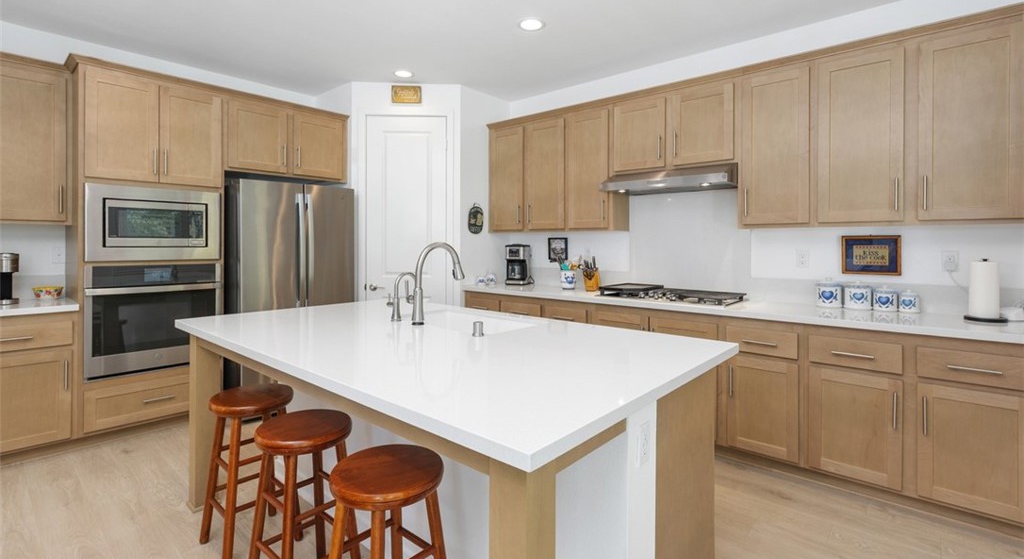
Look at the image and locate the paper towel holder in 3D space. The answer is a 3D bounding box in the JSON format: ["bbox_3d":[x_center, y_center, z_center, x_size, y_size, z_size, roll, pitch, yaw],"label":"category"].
[{"bbox_3d":[2.377,0.057,2.280,0.155,0.321,0.155,2,3,40],"label":"paper towel holder"}]

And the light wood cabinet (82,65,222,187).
[{"bbox_3d":[-2.633,-1.034,3.335,0.420,0.696,0.777,3,4,41],"label":"light wood cabinet"}]

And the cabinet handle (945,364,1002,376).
[{"bbox_3d":[2.160,0.422,2.128,0.184,0.014,0.035,3,4,41],"label":"cabinet handle"}]

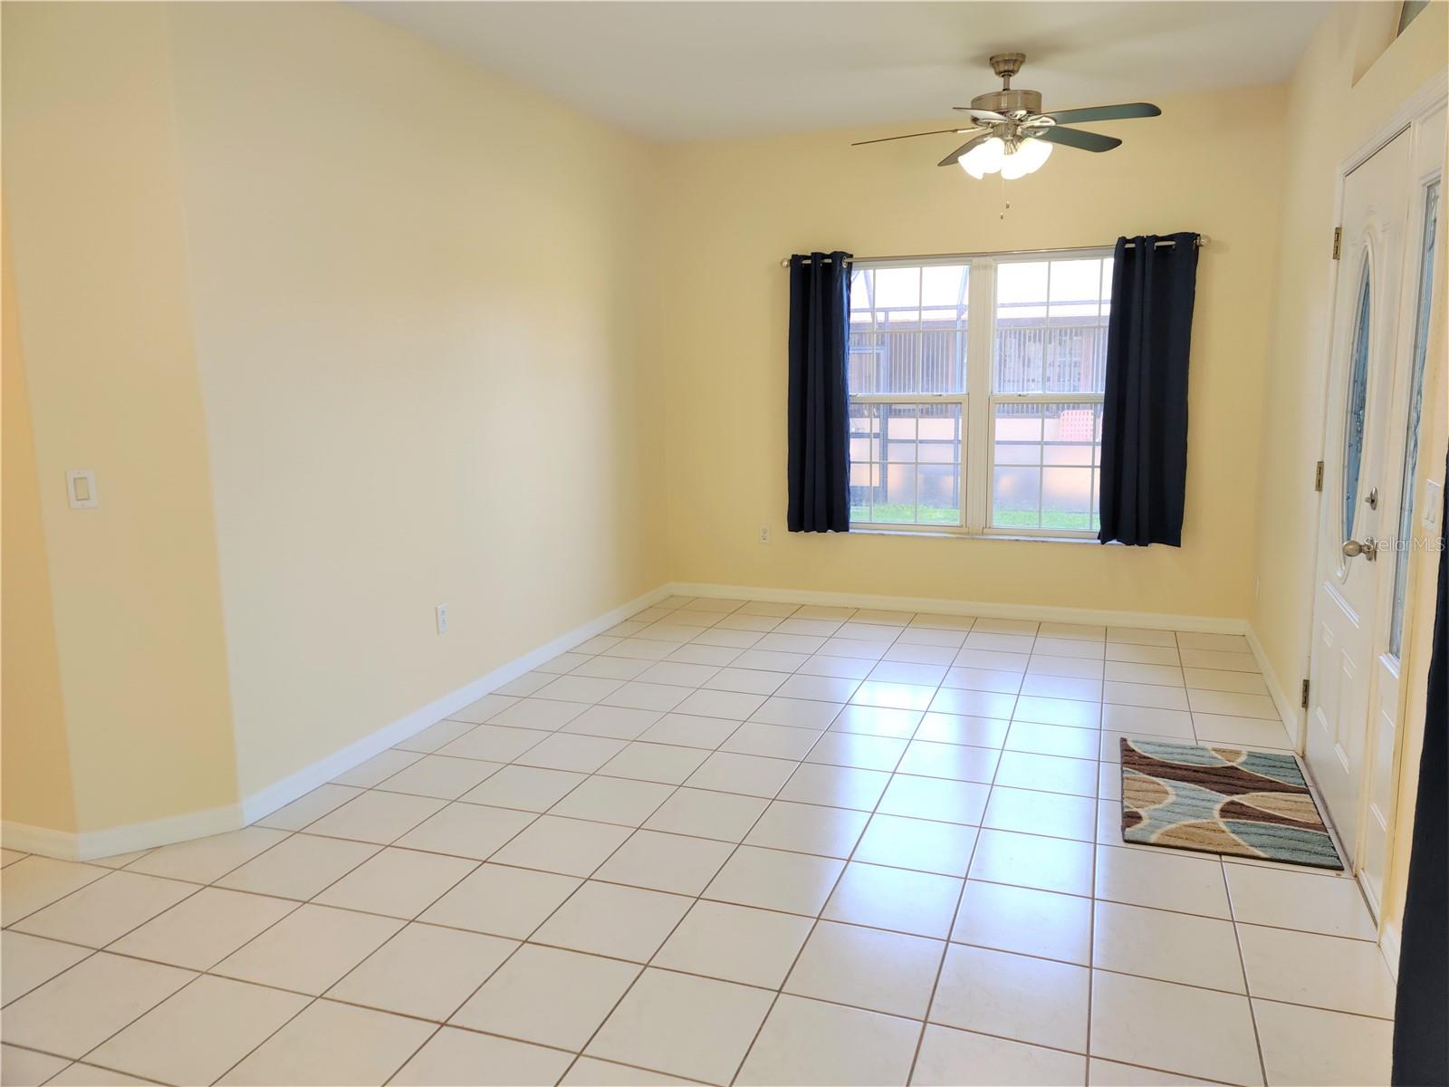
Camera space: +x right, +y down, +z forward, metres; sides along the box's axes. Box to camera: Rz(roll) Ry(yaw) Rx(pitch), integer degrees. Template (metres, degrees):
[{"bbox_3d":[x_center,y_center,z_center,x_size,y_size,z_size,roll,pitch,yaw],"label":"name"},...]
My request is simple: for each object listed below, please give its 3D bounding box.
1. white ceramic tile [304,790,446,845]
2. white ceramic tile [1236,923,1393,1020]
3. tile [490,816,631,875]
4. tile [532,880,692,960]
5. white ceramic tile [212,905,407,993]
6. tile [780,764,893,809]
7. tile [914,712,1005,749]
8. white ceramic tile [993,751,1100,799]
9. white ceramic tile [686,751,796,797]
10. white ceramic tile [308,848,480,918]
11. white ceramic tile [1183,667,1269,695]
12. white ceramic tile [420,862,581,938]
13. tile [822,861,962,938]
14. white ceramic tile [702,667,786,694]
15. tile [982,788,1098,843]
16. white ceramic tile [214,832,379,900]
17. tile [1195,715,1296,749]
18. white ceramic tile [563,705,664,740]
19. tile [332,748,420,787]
[{"bbox_3d":[-1.113,0.875,3.489,0.329,0.010,0.340,3,11,19],"label":"white ceramic tile"},{"bbox_3d":[1.429,1.032,2.641,0.334,0.010,0.337,3,11,20],"label":"white ceramic tile"},{"bbox_3d":[-0.488,0.925,3.327,0.334,0.010,0.337,3,11,20],"label":"tile"},{"bbox_3d":[-0.286,0.983,2.833,0.329,0.010,0.340,3,11,19],"label":"tile"},{"bbox_3d":[-1.034,1.016,2.733,0.336,0.010,0.340,3,10,19],"label":"white ceramic tile"},{"bbox_3d":[0.379,0.827,3.687,0.329,0.010,0.340,3,11,19],"label":"tile"},{"bbox_3d":[0.934,0.736,4.263,0.336,0.010,0.340,3,10,19],"label":"tile"},{"bbox_3d":[1.134,0.812,3.817,0.336,0.010,0.340,3,10,19],"label":"white ceramic tile"},{"bbox_3d":[0.065,0.817,3.841,0.328,0.010,0.340,3,11,19],"label":"white ceramic tile"},{"bbox_3d":[-0.926,0.965,3.094,0.328,0.010,0.340,3,11,19],"label":"white ceramic tile"},{"bbox_3d":[2.256,0.621,4.901,0.328,0.010,0.340,3,11,19],"label":"white ceramic tile"},{"bbox_3d":[-0.607,0.985,3.002,0.334,0.010,0.337,3,11,20],"label":"white ceramic tile"},{"bbox_3d":[0.466,0.972,2.970,0.331,0.010,0.333,3,11,19],"label":"tile"},{"bbox_3d":[0.103,0.630,4.938,0.334,0.010,0.337,3,11,20],"label":"white ceramic tile"},{"bbox_3d":[1.022,0.873,3.514,0.333,0.010,0.337,3,11,20],"label":"tile"},{"bbox_3d":[-1.249,0.951,3.204,0.328,0.010,0.340,3,11,19],"label":"white ceramic tile"},{"bbox_3d":[2.020,0.737,4.254,0.334,0.010,0.337,3,11,20],"label":"tile"},{"bbox_3d":[-0.447,0.728,4.403,0.331,0.010,0.333,3,11,19],"label":"white ceramic tile"},{"bbox_3d":[-1.237,0.812,3.914,0.178,0.010,0.340,3,10,19],"label":"tile"}]

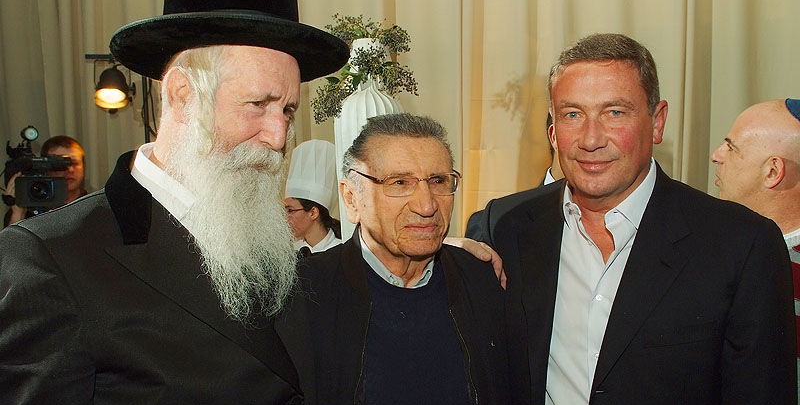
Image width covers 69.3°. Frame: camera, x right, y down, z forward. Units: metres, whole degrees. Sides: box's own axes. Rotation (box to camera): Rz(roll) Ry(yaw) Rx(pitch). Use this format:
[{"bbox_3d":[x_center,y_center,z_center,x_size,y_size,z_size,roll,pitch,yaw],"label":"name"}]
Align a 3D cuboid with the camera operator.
[{"bbox_3d":[-1.430,0.581,2.492,0.580,1.740,0.500,-3,4,-31],"label":"camera operator"}]

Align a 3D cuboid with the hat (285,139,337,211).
[{"bbox_3d":[-0.366,-0.113,2.420,0.210,0.280,0.210,8,3,-18],"label":"hat"}]

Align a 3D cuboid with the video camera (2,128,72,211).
[{"bbox_3d":[-1.438,-0.127,2.300,0.230,0.340,0.500,-3,4,-32],"label":"video camera"}]

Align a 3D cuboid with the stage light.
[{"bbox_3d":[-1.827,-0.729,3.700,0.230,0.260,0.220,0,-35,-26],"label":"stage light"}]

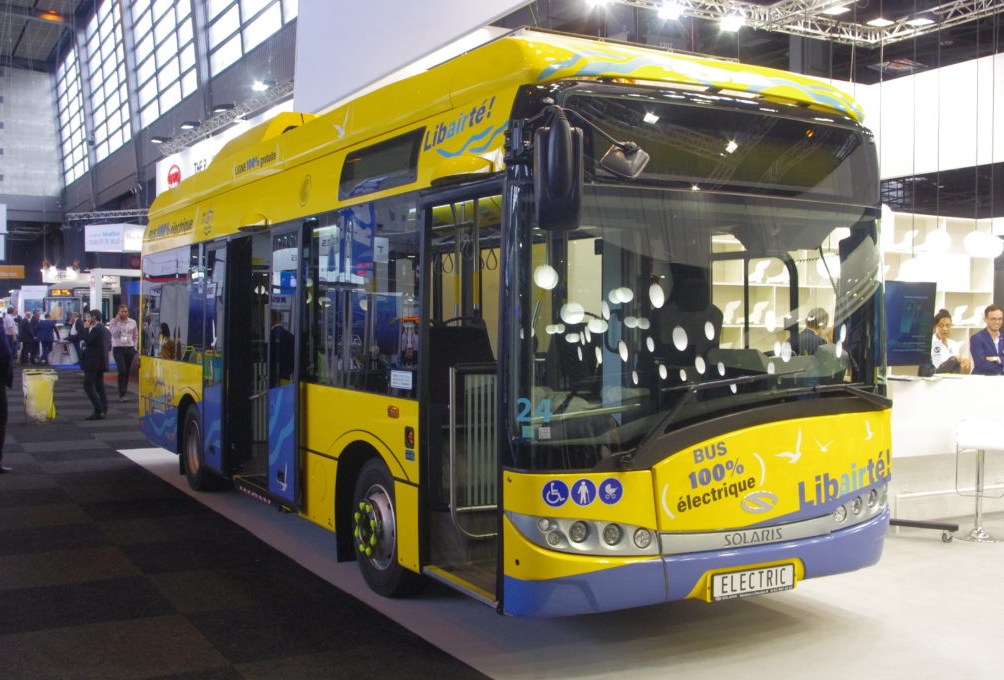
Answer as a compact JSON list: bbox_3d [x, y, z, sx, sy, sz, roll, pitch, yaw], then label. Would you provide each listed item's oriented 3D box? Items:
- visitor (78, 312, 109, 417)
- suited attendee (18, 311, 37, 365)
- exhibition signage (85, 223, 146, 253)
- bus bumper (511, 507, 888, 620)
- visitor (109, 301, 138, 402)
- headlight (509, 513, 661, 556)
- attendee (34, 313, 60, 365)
[{"bbox_3d":[-6.686,0.389,16.800,0.480,1.780,0.480,2,0,-6],"label":"visitor"},{"bbox_3d":[-16.668,-0.070,36.000,0.420,1.800,0.520,2,0,-12],"label":"suited attendee"},{"bbox_3d":[-12.212,-3.198,33.165,1.860,0.910,1.600,2,0,31],"label":"exhibition signage"},{"bbox_3d":[1.147,1.079,5.196,2.400,0.460,0.420,2,0,-30],"label":"bus bumper"},{"bbox_3d":[-7.235,0.255,19.600,0.520,1.840,0.370,2,0,-12],"label":"visitor"},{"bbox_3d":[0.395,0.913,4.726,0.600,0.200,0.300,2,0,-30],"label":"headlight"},{"bbox_3d":[-15.981,-0.053,36.000,0.680,1.760,0.500,2,0,20],"label":"attendee"}]

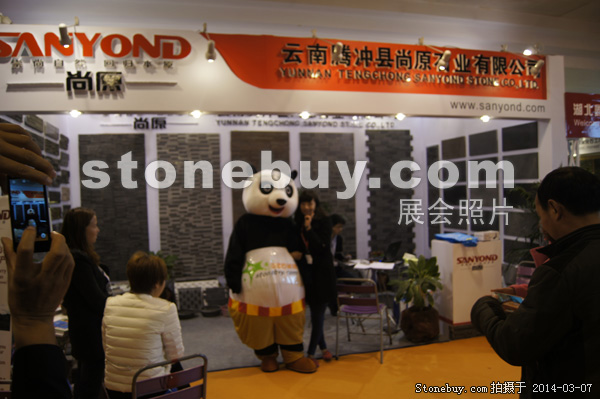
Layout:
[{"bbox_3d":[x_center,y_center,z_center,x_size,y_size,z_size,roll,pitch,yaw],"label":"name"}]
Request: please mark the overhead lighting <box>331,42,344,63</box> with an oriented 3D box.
[{"bbox_3d":[0.323,-1.258,3.846,0.100,0.160,0.130,-2,2,-15],"label":"overhead lighting"}]

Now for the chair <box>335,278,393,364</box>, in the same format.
[{"bbox_3d":[0.645,1.142,4.523,0.460,0.790,0.550,-1,2,19],"label":"chair"}]

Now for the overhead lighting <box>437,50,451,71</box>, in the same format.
[{"bbox_3d":[1.340,-1.294,4.185,0.100,0.160,0.130,-2,2,-15],"label":"overhead lighting"}]

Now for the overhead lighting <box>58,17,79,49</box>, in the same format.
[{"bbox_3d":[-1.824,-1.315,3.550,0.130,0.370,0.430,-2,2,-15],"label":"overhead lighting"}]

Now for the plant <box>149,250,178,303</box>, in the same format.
[{"bbox_3d":[-1.885,1.136,6.257,0.450,0.853,0.450,-2,2,-15],"label":"plant"}]

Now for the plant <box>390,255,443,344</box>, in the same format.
[{"bbox_3d":[1.276,1.060,4.906,0.550,0.890,0.530,-2,2,-15],"label":"plant"}]

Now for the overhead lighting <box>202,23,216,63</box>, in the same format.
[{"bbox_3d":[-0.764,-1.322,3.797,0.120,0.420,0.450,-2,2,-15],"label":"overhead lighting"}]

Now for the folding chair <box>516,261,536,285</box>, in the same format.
[{"bbox_3d":[2.369,1.091,4.661,0.550,0.790,0.460,-3,2,-38],"label":"folding chair"}]

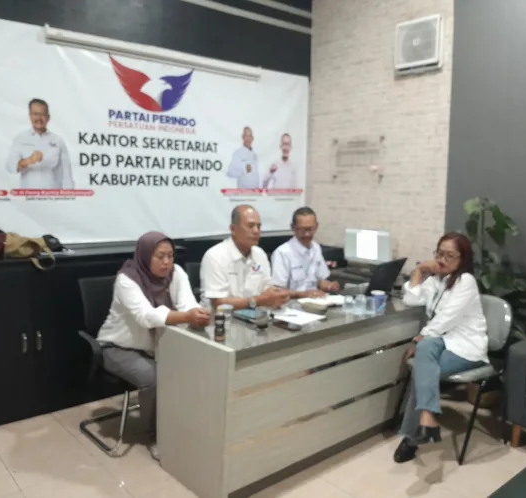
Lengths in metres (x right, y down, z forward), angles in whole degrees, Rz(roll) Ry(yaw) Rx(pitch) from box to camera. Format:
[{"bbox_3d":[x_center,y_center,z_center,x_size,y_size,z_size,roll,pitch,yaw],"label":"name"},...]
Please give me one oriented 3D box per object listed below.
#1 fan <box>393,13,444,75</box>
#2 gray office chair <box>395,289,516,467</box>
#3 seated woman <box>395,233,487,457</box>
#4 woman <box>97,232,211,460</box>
[{"bbox_3d":[1.296,-1.691,4.143,0.380,0.400,0.110,6,8,42],"label":"fan"},{"bbox_3d":[1.131,0.723,2.932,0.510,0.800,0.460,-3,7,-30],"label":"gray office chair"},{"bbox_3d":[1.013,0.520,2.850,0.740,1.220,0.500,-3,7,-30],"label":"seated woman"},{"bbox_3d":[-0.607,0.518,2.839,0.740,1.210,0.520,5,8,38],"label":"woman"}]

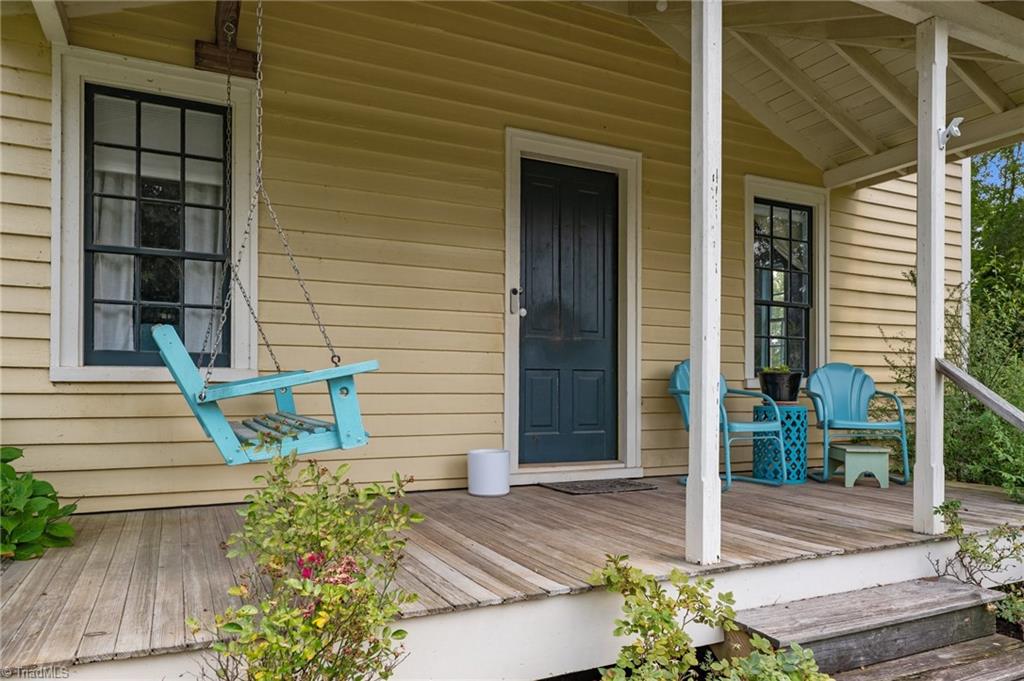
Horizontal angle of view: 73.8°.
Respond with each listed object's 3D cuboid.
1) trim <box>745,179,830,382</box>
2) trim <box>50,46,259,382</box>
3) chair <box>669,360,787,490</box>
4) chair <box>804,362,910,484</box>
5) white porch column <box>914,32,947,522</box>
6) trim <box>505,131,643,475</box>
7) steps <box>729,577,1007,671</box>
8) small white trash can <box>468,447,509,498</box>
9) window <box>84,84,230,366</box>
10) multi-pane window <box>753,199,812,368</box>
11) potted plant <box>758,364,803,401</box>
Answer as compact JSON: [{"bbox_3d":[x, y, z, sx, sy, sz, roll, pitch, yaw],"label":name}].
[{"bbox_3d":[2.303,-0.461,5.781,0.974,1.735,0.113,1,0,-26],"label":"trim"},{"bbox_3d":[-1.903,-0.628,3.705,0.990,1.725,0.075,1,0,-26],"label":"trim"},{"bbox_3d":[1.532,0.577,4.884,0.542,0.882,0.622,2,-2,-29],"label":"chair"},{"bbox_3d":[2.567,0.600,5.159,0.542,0.886,0.622,0,-2,6],"label":"chair"},{"bbox_3d":[1.953,-0.292,3.185,0.101,2.381,0.094,1,0,-26],"label":"white porch column"},{"bbox_3d":[0.445,-0.203,4.870,1.133,2.407,0.123,1,0,-26],"label":"trim"},{"bbox_3d":[1.381,1.129,2.662,1.301,0.193,0.358,1,-2,-26],"label":"steps"},{"bbox_3d":[-0.147,0.833,4.323,0.269,0.270,0.269,1,-2,0],"label":"small white trash can"},{"bbox_3d":[-1.906,-0.586,3.714,0.708,1.459,0.057,1,0,-26],"label":"window"},{"bbox_3d":[2.325,-0.438,5.829,0.735,1.490,0.066,1,0,-26],"label":"multi-pane window"},{"bbox_3d":[1.977,0.312,5.006,0.316,0.278,0.316,1,-2,-26],"label":"potted plant"}]

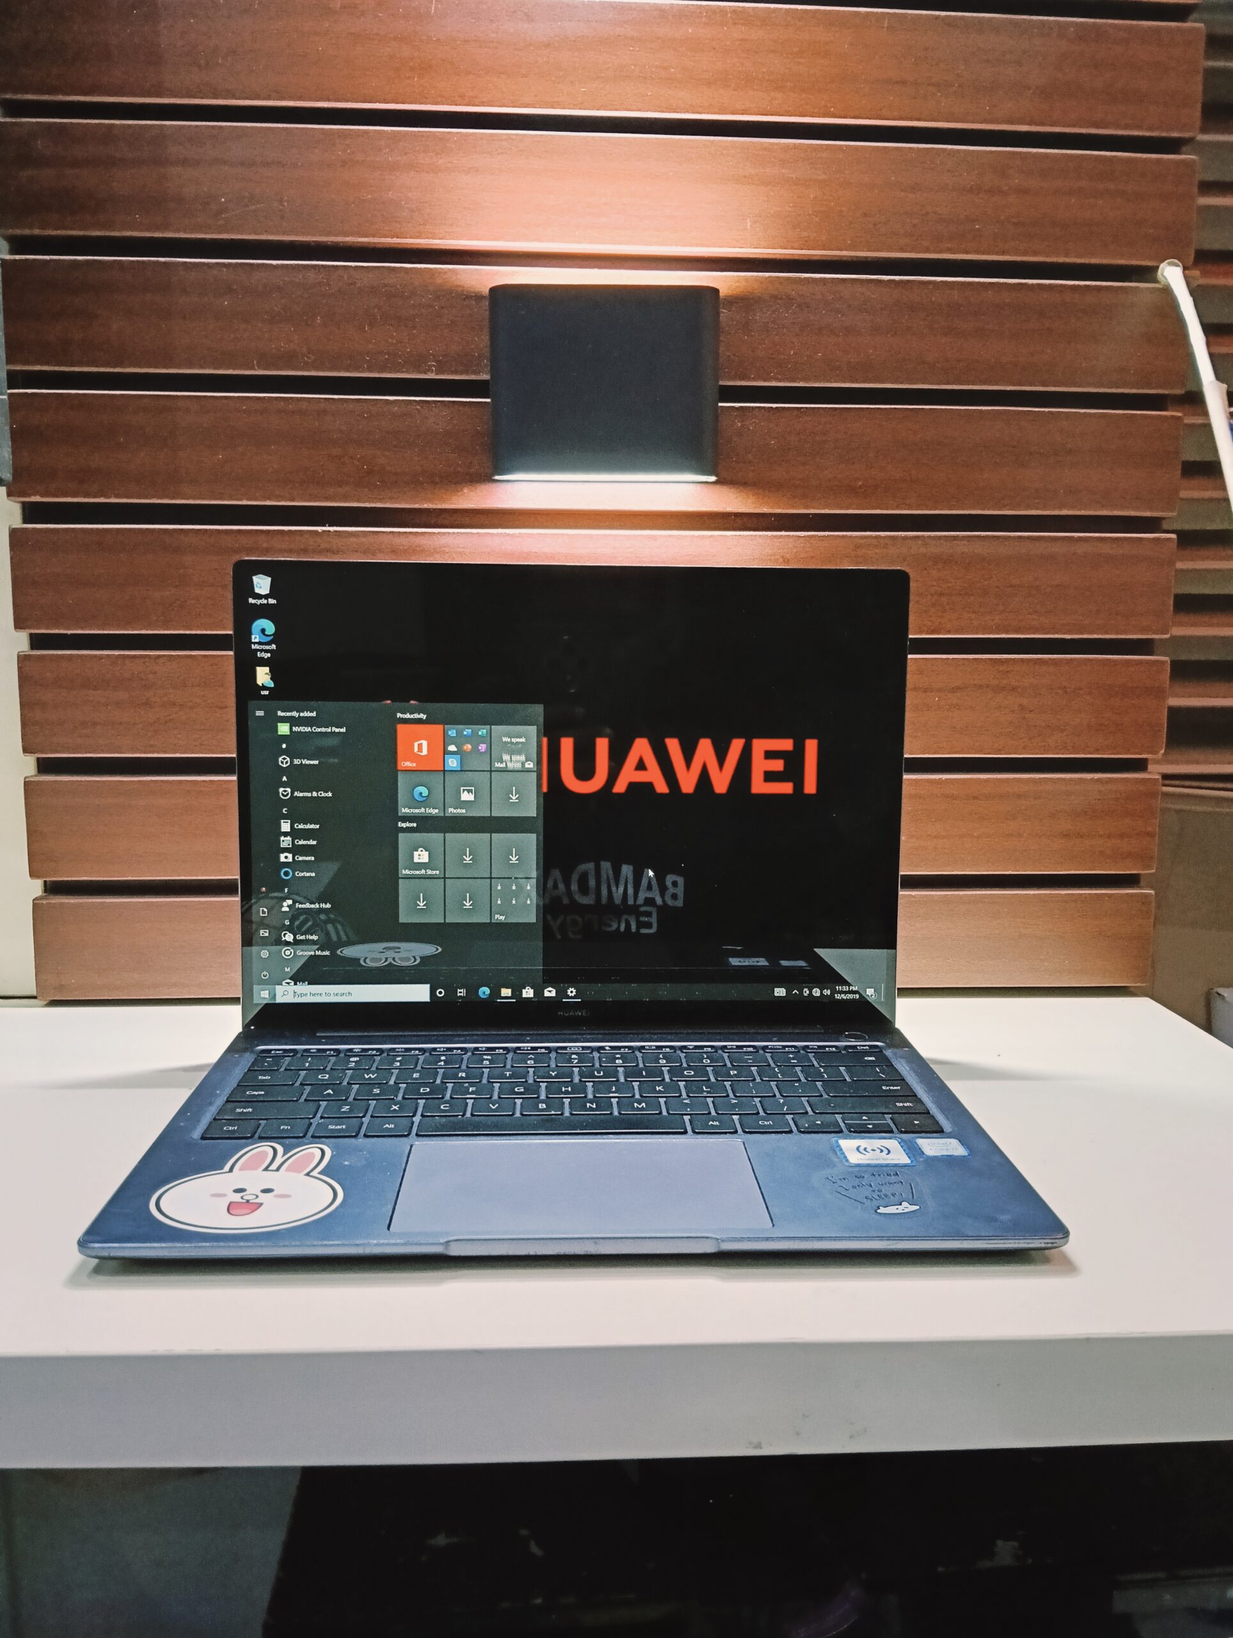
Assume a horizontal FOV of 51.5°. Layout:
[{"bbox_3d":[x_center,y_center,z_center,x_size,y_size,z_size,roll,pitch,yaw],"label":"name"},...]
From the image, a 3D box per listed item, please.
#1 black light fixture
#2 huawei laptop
[{"bbox_3d":[-0.006,-0.206,0.613,0.111,0.087,0.037,0,7,-4],"label":"black light fixture"},{"bbox_3d":[-0.014,0.010,0.484,0.304,0.225,0.217,0,8,-3],"label":"huawei laptop"}]

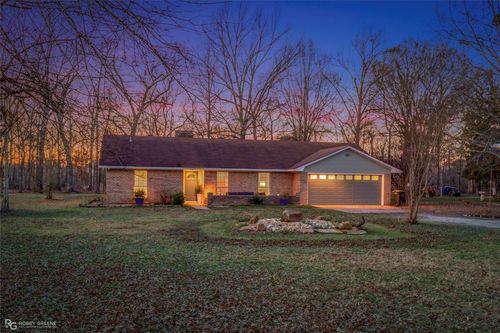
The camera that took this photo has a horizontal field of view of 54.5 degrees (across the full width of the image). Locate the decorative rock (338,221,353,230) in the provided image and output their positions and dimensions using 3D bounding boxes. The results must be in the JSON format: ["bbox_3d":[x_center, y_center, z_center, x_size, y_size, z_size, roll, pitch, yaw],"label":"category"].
[{"bbox_3d":[3.066,1.894,15.600,0.440,0.280,0.380,0,-2,0],"label":"decorative rock"}]

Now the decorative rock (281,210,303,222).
[{"bbox_3d":[1.460,1.742,17.100,0.780,0.430,0.550,0,-2,0],"label":"decorative rock"}]

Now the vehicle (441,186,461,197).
[{"bbox_3d":[31.439,3.910,76.000,4.500,1.600,1.850,-1,-3,41],"label":"vehicle"}]

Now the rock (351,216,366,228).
[{"bbox_3d":[3.627,1.877,16.200,0.500,0.360,0.400,0,-2,0],"label":"rock"}]

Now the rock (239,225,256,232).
[{"bbox_3d":[-0.080,1.978,15.500,0.570,0.200,0.450,0,-2,0],"label":"rock"}]

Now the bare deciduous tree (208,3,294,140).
[{"bbox_3d":[0.178,-6.745,49.672,9.200,19.862,8.740,0,-2,0],"label":"bare deciduous tree"}]

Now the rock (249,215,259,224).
[{"bbox_3d":[0.125,1.887,17.300,0.340,0.320,0.320,0,-2,0],"label":"rock"}]

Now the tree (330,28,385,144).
[{"bbox_3d":[11.318,-5.485,50.710,6.000,17.589,5.700,0,-2,0],"label":"tree"}]

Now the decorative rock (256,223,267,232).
[{"bbox_3d":[0.367,1.930,15.500,0.320,0.270,0.300,0,-2,0],"label":"decorative rock"}]

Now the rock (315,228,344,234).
[{"bbox_3d":[2.438,1.993,14.900,0.880,0.140,0.550,0,-2,0],"label":"rock"}]

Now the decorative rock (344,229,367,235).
[{"bbox_3d":[3.235,1.999,14.900,0.680,0.140,0.550,0,-2,0],"label":"decorative rock"}]

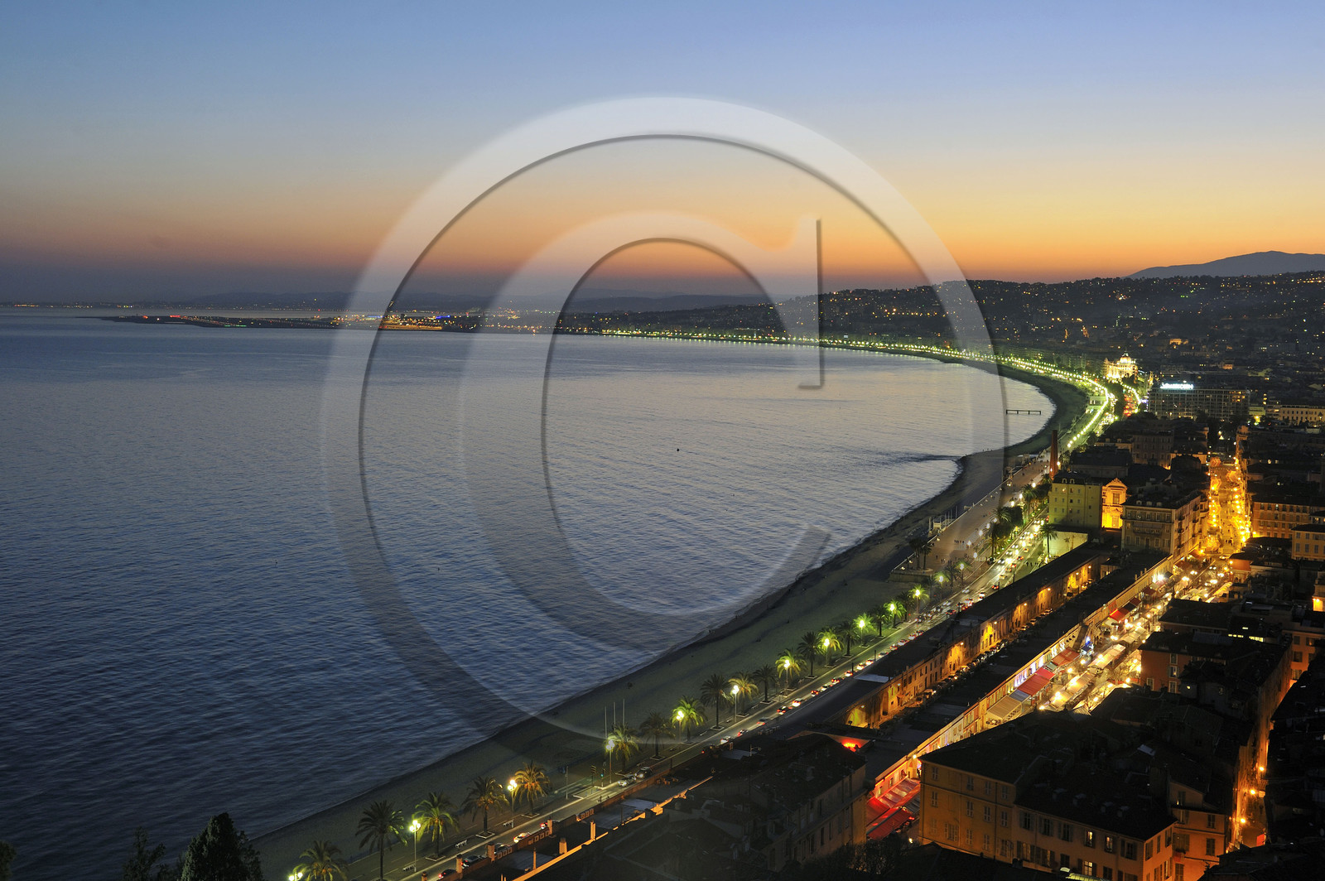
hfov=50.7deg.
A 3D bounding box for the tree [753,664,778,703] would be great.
[{"bbox_3d":[22.340,52.220,299.720,5.700,8.010,5.700,0,6,4],"label":"tree"}]

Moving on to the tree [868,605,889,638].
[{"bbox_3d":[56.784,46.757,362.764,5.600,8.200,5.600,0,6,0],"label":"tree"}]

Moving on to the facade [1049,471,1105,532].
[{"bbox_3d":[148.510,23.077,497.748,18.000,24.000,11.500,4,7,31],"label":"facade"}]

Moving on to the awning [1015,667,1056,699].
[{"bbox_3d":[81.124,52.370,303.078,3.200,1.500,18.700,4,7,31],"label":"awning"}]

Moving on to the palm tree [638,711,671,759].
[{"bbox_3d":[-1.065,55.788,264.707,6.300,9.050,6.300,0,6,0],"label":"palm tree"}]

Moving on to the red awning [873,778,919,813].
[{"bbox_3d":[40.360,59.570,235.790,3.100,1.800,13.200,4,7,32],"label":"red awning"}]

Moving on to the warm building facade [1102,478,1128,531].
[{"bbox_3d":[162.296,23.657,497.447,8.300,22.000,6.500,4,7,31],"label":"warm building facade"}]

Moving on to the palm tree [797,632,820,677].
[{"bbox_3d":[34.270,49.130,319.620,6.300,10.160,6.300,1,6,6],"label":"palm tree"}]

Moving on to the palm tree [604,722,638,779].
[{"bbox_3d":[-6.900,56.458,255.320,6.200,9.520,6.200,0,6,0],"label":"palm tree"}]

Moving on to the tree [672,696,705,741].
[{"bbox_3d":[5.407,54.623,274.111,6.400,9.570,6.400,0,6,0],"label":"tree"}]

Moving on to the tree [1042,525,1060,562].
[{"bbox_3d":[130.537,34.303,470.079,6.300,11.980,6.300,2,6,16],"label":"tree"}]

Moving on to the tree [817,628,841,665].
[{"bbox_3d":[39.680,48.830,329.180,6.000,8.850,6.000,1,6,7],"label":"tree"}]

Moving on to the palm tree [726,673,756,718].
[{"bbox_3d":[16.946,52.982,292.521,6.100,9.310,6.100,0,6,0],"label":"palm tree"}]

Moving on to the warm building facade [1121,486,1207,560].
[{"bbox_3d":[162.440,28.210,453.260,15.000,25.000,38.000,4,7,33],"label":"warm building facade"}]

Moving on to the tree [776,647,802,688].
[{"bbox_3d":[28.601,50.980,311.962,6.500,9.250,6.500,1,6,5],"label":"tree"}]

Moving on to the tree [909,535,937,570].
[{"bbox_3d":[84.269,36.150,452.864,8.000,11.380,7.500,1,6,11],"label":"tree"}]

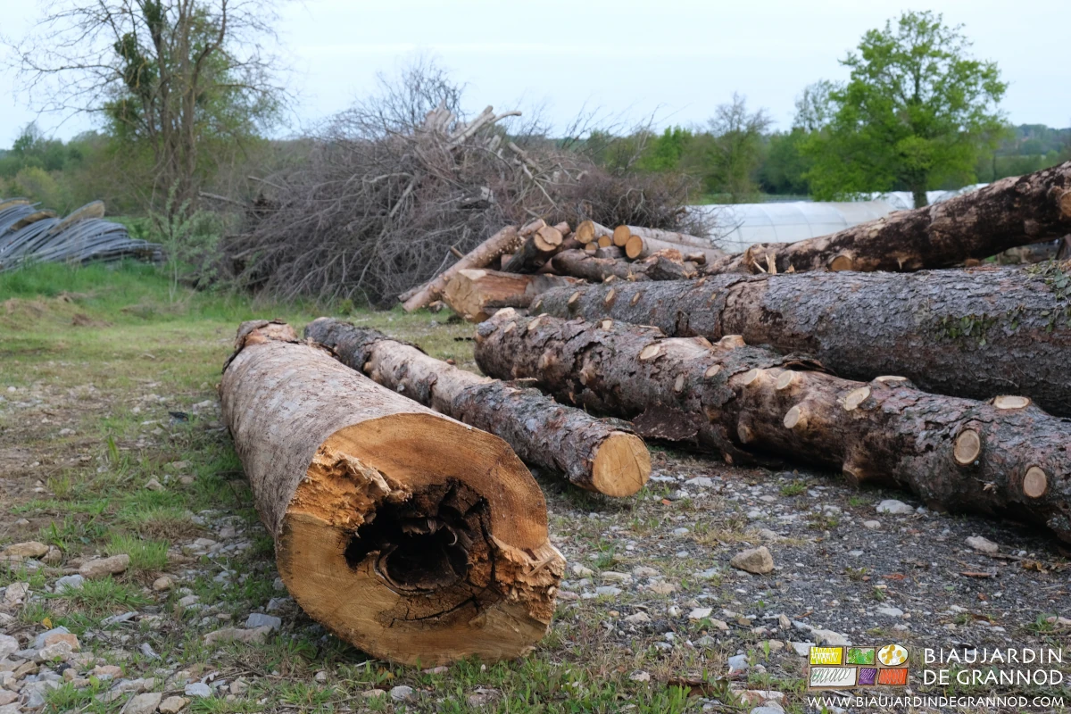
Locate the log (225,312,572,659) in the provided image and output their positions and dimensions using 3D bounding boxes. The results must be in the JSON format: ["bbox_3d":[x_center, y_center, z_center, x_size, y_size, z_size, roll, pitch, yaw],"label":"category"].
[{"bbox_3d":[-0.871,0.293,4.805,0.750,0.730,3.300,-3,9,-20],"label":"log"}]

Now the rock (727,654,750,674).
[{"bbox_3d":[0.577,0.867,3.376,0.066,0.044,0.053,2,9,10],"label":"rock"}]

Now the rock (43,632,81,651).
[{"bbox_3d":[-1.413,0.840,3.545,0.112,0.045,0.072,-4,10,-22],"label":"rock"}]

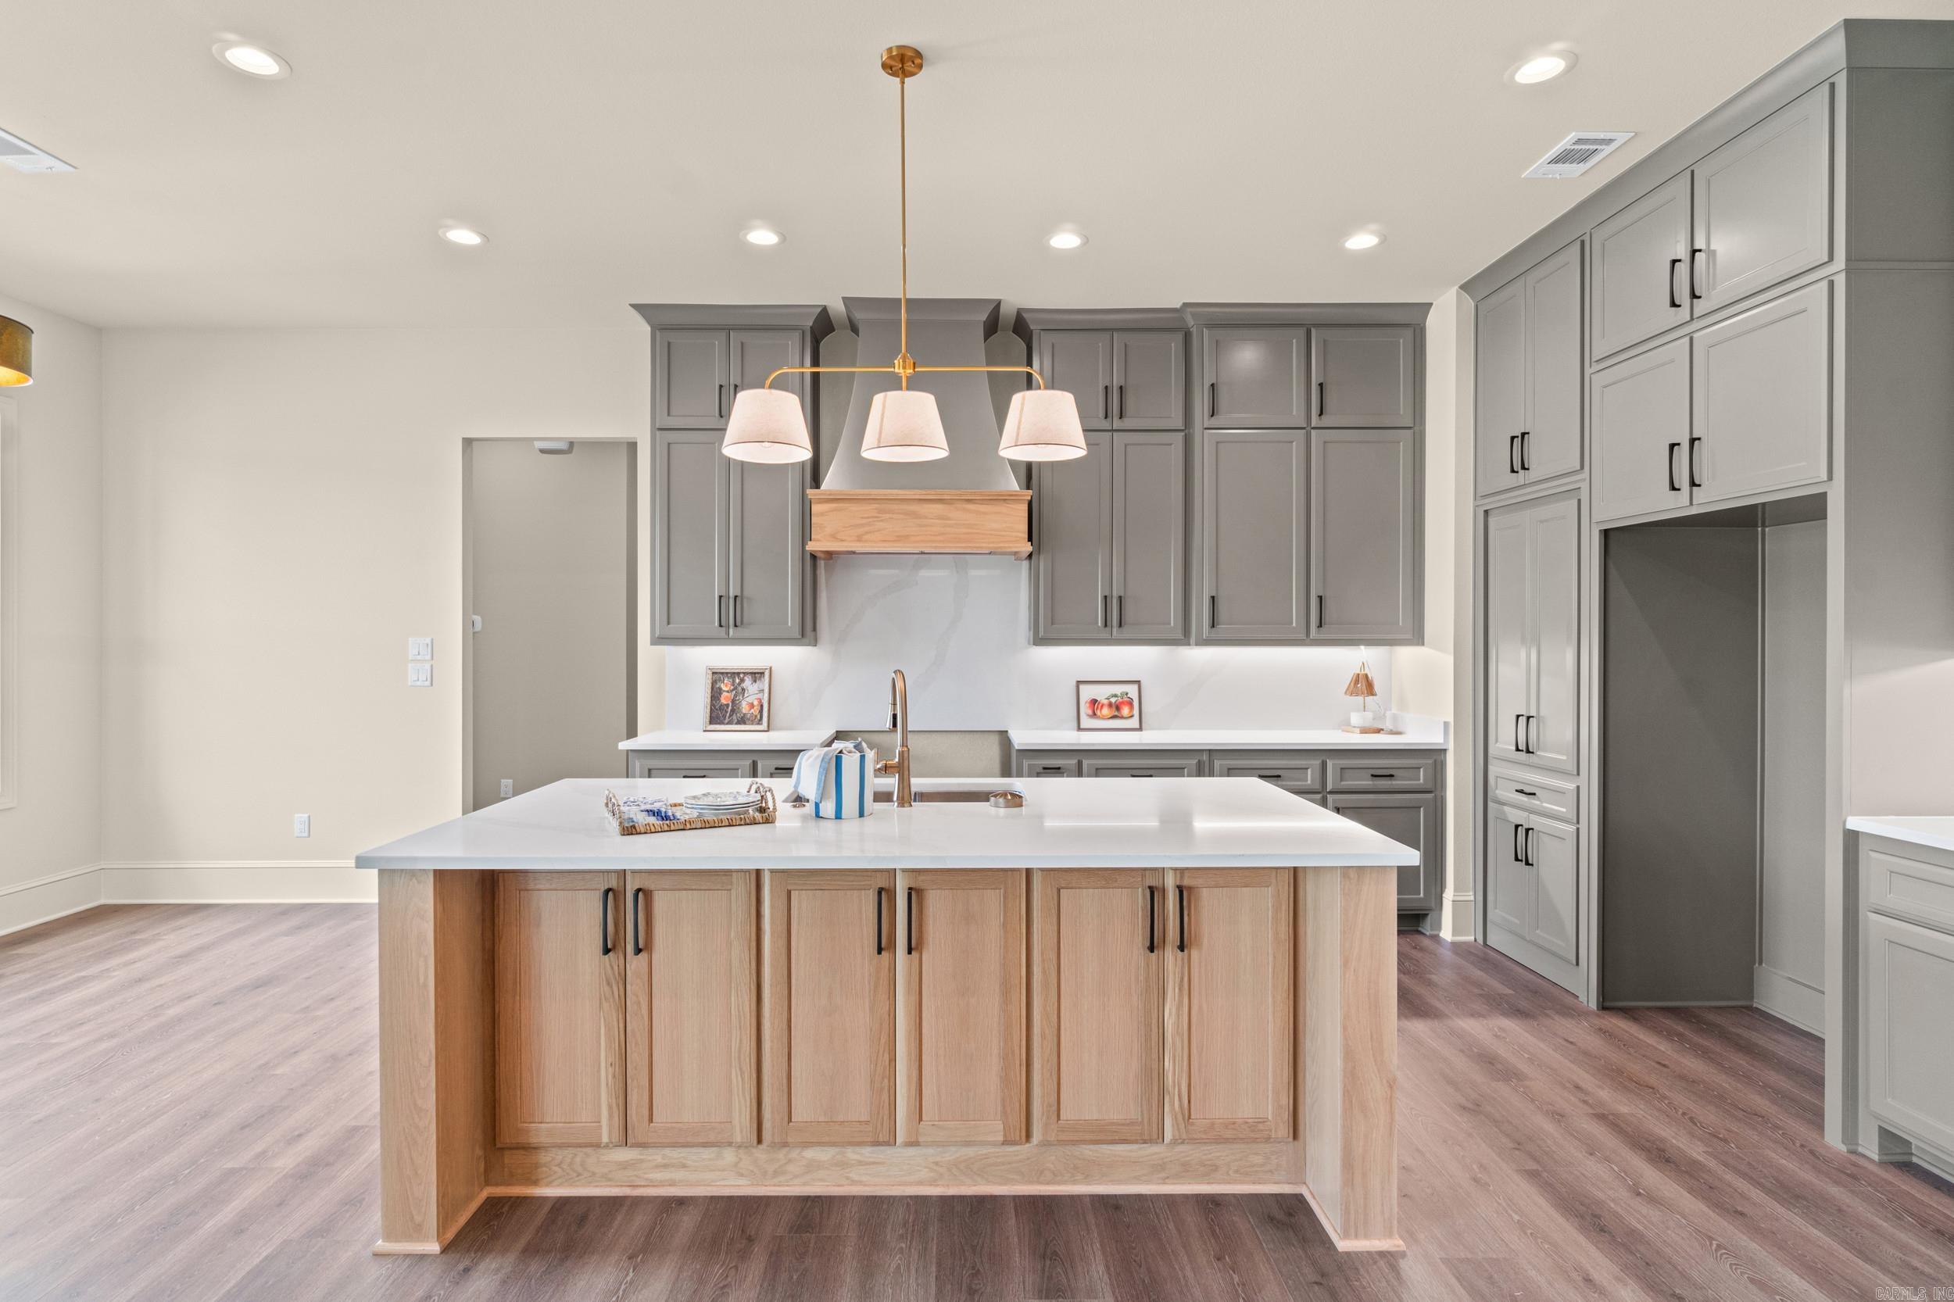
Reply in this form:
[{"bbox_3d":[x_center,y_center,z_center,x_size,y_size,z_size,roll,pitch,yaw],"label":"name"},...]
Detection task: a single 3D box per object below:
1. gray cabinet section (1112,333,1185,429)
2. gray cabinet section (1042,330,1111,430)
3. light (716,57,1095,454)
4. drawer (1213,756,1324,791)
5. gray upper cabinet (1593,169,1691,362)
[{"bbox_3d":[0.865,-1.358,5.070,0.362,0.489,0.330,0,1,-1],"label":"gray cabinet section"},{"bbox_3d":[0.501,-1.356,5.062,0.359,0.488,0.330,0,1,-1],"label":"gray cabinet section"},{"bbox_3d":[-0.201,-1.103,2.736,1.026,1.128,0.252,0,0,-1],"label":"light"},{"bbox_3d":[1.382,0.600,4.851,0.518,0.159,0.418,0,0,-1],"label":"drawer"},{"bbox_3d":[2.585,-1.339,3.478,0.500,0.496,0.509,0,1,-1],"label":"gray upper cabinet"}]

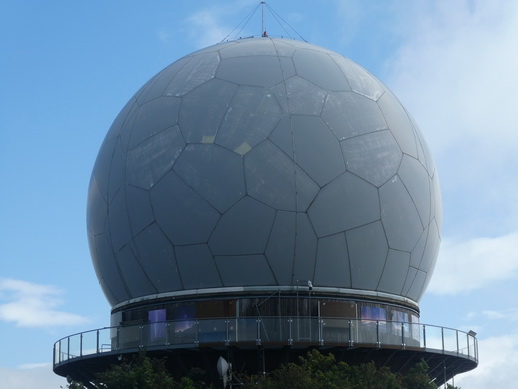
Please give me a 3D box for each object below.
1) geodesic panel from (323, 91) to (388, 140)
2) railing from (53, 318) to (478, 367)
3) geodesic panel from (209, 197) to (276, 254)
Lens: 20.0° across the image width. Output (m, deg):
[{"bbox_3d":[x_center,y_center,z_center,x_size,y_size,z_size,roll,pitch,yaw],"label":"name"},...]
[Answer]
[{"bbox_3d":[4.493,-3.660,68.677,3.838,3.037,0.277,7,-36,-30],"label":"geodesic panel"},{"bbox_3d":[0.342,8.232,73.233,20.987,1.150,20.987,-1,-13,0],"label":"railing"},{"bbox_3d":[-0.762,1.391,66.049,3.200,2.672,0.234,-2,2,7],"label":"geodesic panel"}]

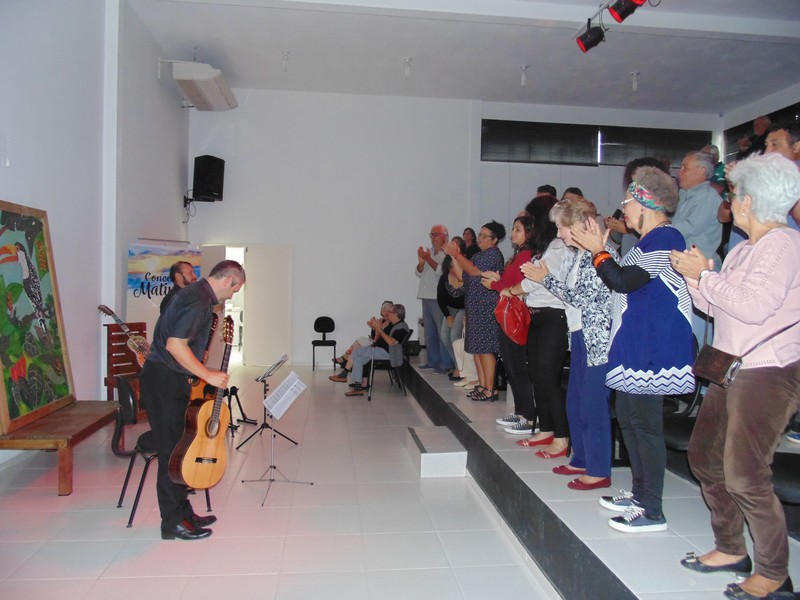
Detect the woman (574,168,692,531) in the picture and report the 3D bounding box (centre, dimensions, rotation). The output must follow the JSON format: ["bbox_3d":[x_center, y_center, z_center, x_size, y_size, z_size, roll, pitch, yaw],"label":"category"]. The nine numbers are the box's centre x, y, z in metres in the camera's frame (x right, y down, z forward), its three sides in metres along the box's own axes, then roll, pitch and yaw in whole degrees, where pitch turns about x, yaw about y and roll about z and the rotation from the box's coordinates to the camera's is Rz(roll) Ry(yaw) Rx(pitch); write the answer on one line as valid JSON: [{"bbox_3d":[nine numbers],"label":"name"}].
[{"bbox_3d":[1.099,0.213,2.735,0.560,1.660,0.500,1,1,-1],"label":"woman"}]

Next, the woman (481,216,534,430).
[{"bbox_3d":[0.854,0.168,4.380,0.440,1.610,0.470,1,2,-18],"label":"woman"}]

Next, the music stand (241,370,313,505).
[{"bbox_3d":[-0.845,0.919,3.954,0.480,0.790,0.500,1,1,-22],"label":"music stand"}]

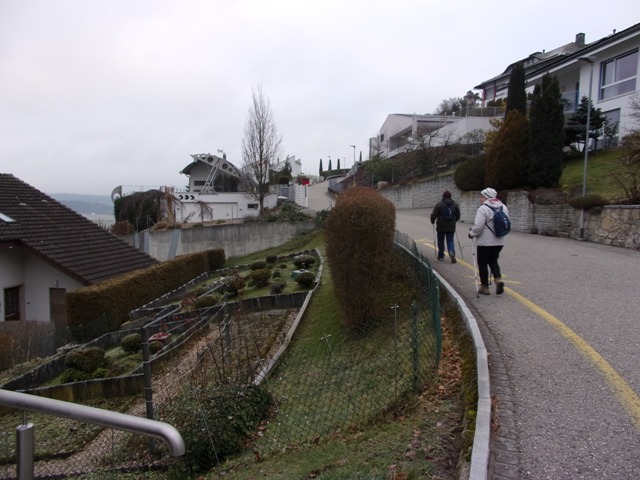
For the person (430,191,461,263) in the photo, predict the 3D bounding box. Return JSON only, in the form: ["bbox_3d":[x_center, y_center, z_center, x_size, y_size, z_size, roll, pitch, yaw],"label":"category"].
[{"bbox_3d":[3.095,-0.333,11.400,0.720,1.760,0.500,0,5,0],"label":"person"}]

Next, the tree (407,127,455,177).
[{"bbox_3d":[6.694,-5.361,28.000,3.000,2.995,2.800,1,4,0],"label":"tree"}]

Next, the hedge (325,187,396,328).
[{"bbox_3d":[0.719,0.293,8.200,1.280,2.500,1.400,0,5,0],"label":"hedge"}]

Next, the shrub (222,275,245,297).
[{"bbox_3d":[-2.283,1.208,12.200,0.570,0.558,0.550,1,4,0],"label":"shrub"}]

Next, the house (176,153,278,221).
[{"bbox_3d":[-10.207,-5.793,51.000,10.800,7.500,9.000,-1,5,-10],"label":"house"}]

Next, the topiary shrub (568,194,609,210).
[{"bbox_3d":[8.830,-1.233,15.200,1.300,0.525,0.900,1,4,0],"label":"topiary shrub"}]

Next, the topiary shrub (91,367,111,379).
[{"bbox_3d":[-3.946,2.393,8.300,0.340,0.214,0.320,1,4,0],"label":"topiary shrub"}]

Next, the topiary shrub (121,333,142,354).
[{"bbox_3d":[-3.823,2.105,9.400,0.460,0.450,0.460,0,5,0],"label":"topiary shrub"}]

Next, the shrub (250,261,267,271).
[{"bbox_3d":[-2.147,0.911,16.200,0.570,0.361,0.520,1,4,0],"label":"shrub"}]

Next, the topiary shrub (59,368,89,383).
[{"bbox_3d":[-4.355,2.413,8.200,0.500,0.280,0.460,0,5,0],"label":"topiary shrub"}]

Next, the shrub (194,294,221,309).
[{"bbox_3d":[-2.848,1.569,11.700,0.670,0.380,0.620,0,5,0],"label":"shrub"}]

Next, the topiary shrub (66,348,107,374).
[{"bbox_3d":[-4.465,2.275,8.800,0.800,0.500,0.750,0,5,0],"label":"topiary shrub"}]

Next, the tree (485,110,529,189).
[{"bbox_3d":[9.886,-4.797,24.500,2.300,4.200,2.300,0,5,0],"label":"tree"}]

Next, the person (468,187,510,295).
[{"bbox_3d":[2.685,0.016,7.300,0.520,1.711,0.580,0,4,-15],"label":"person"}]

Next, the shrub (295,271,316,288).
[{"bbox_3d":[-0.430,1.171,13.700,0.660,0.540,0.660,0,5,0],"label":"shrub"}]

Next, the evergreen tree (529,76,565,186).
[{"bbox_3d":[8.723,-4.198,17.800,1.400,4.289,1.400,1,4,0],"label":"evergreen tree"}]

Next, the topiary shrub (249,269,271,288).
[{"bbox_3d":[-1.789,1.158,13.900,0.610,0.600,0.610,0,5,0],"label":"topiary shrub"}]

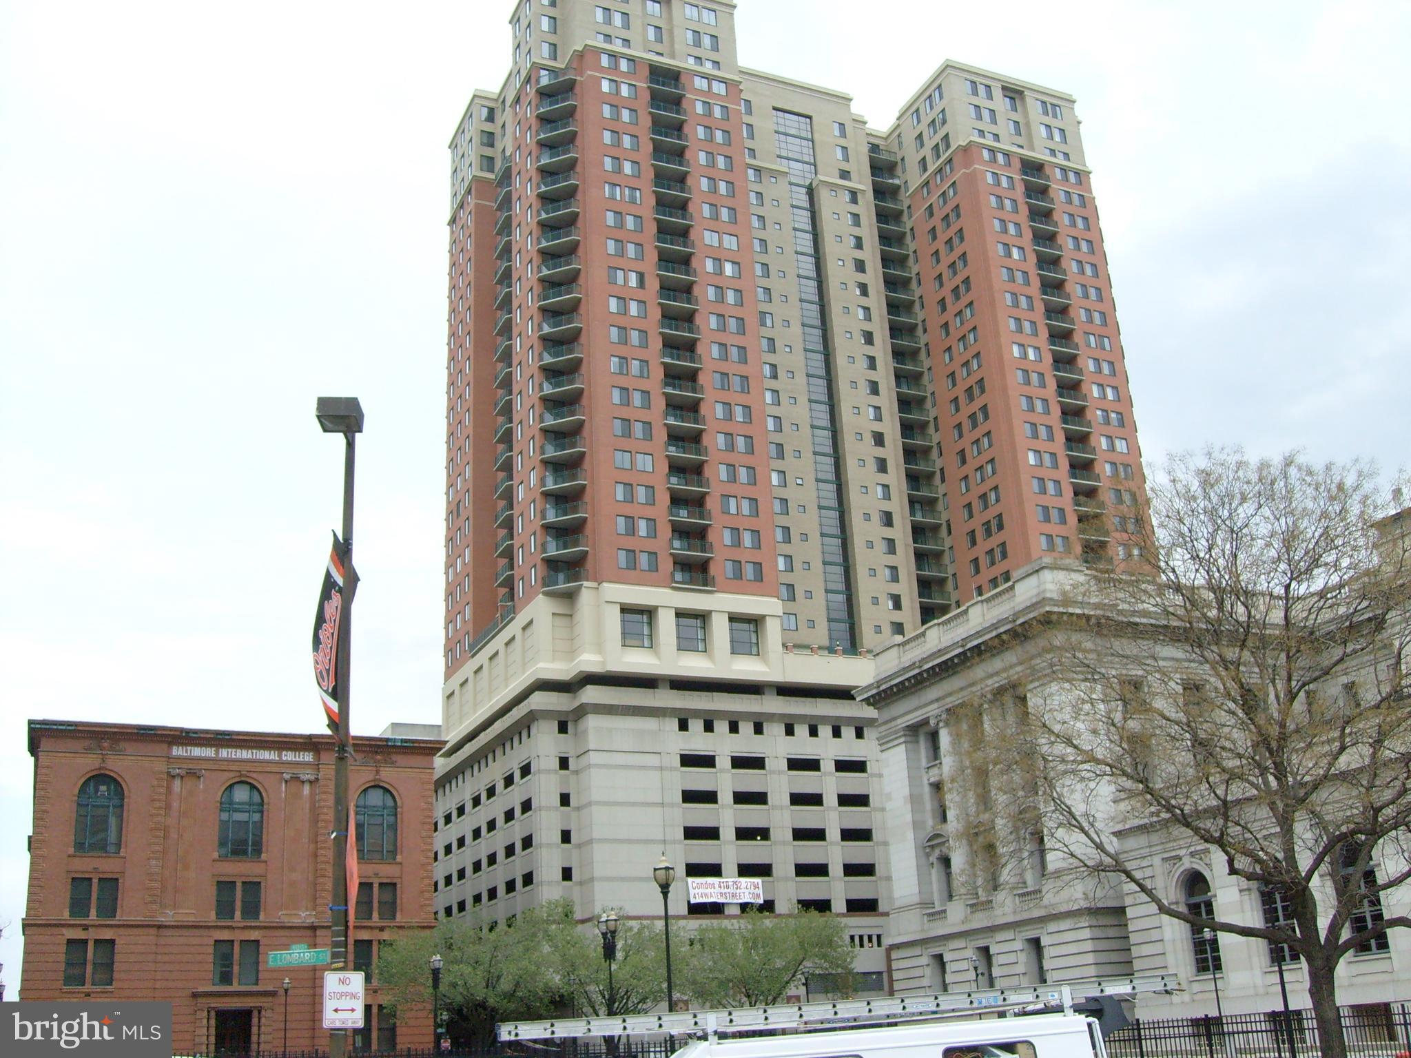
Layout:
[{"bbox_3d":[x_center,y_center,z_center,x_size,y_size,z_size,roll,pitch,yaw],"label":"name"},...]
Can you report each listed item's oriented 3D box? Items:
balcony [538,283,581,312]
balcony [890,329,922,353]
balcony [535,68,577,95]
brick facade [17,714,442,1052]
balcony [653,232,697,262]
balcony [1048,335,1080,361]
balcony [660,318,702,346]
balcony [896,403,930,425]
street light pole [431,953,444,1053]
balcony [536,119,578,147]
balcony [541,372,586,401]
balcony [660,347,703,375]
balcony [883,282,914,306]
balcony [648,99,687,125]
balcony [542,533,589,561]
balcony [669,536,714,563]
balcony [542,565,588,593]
[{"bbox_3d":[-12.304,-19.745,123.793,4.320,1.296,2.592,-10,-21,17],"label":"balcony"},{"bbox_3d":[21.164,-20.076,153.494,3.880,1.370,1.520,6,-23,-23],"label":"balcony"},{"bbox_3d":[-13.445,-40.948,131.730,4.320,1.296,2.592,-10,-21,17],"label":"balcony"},{"bbox_3d":[-36.500,28.751,104.906,27.360,22.280,30.000,6,-22,-25],"label":"brick facade"},{"bbox_3d":[-3.019,-25.046,127.273,3.946,1.296,2.074,6,-22,-25],"label":"balcony"},{"bbox_3d":[35.584,-18.100,143.402,3.905,1.282,1.642,6,-23,-24],"label":"balcony"},{"bbox_3d":[-2.497,-16.979,124.132,3.905,1.282,1.642,6,-23,-24],"label":"balcony"},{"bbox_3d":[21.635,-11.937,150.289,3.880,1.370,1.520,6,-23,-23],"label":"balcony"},{"bbox_3d":[-10.507,19.854,55.655,0.480,6.261,1.150,6,-23,-24],"label":"street light pole"},{"bbox_3d":[-13.354,-36.448,132.002,4.277,1.300,2.507,-10,-22,18],"label":"balcony"},{"bbox_3d":[-11.989,-11.934,121.417,4.030,1.370,1.840,-11,-23,19],"label":"balcony"},{"bbox_3d":[-2.399,-14.319,123.367,3.946,1.296,2.074,6,-22,-25],"label":"balcony"},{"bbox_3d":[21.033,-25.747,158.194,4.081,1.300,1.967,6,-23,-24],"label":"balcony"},{"bbox_3d":[-3.784,-38.300,132.222,3.946,1.296,2.074,6,-22,-25],"label":"balcony"},{"bbox_3d":[-11.204,1.631,116.074,4.030,1.370,1.840,-11,-23,19],"label":"balcony"},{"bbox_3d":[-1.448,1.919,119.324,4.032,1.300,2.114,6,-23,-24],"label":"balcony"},{"bbox_3d":[-11.079,4.545,116.429,4.277,1.300,2.507,-10,-22,18],"label":"balcony"}]

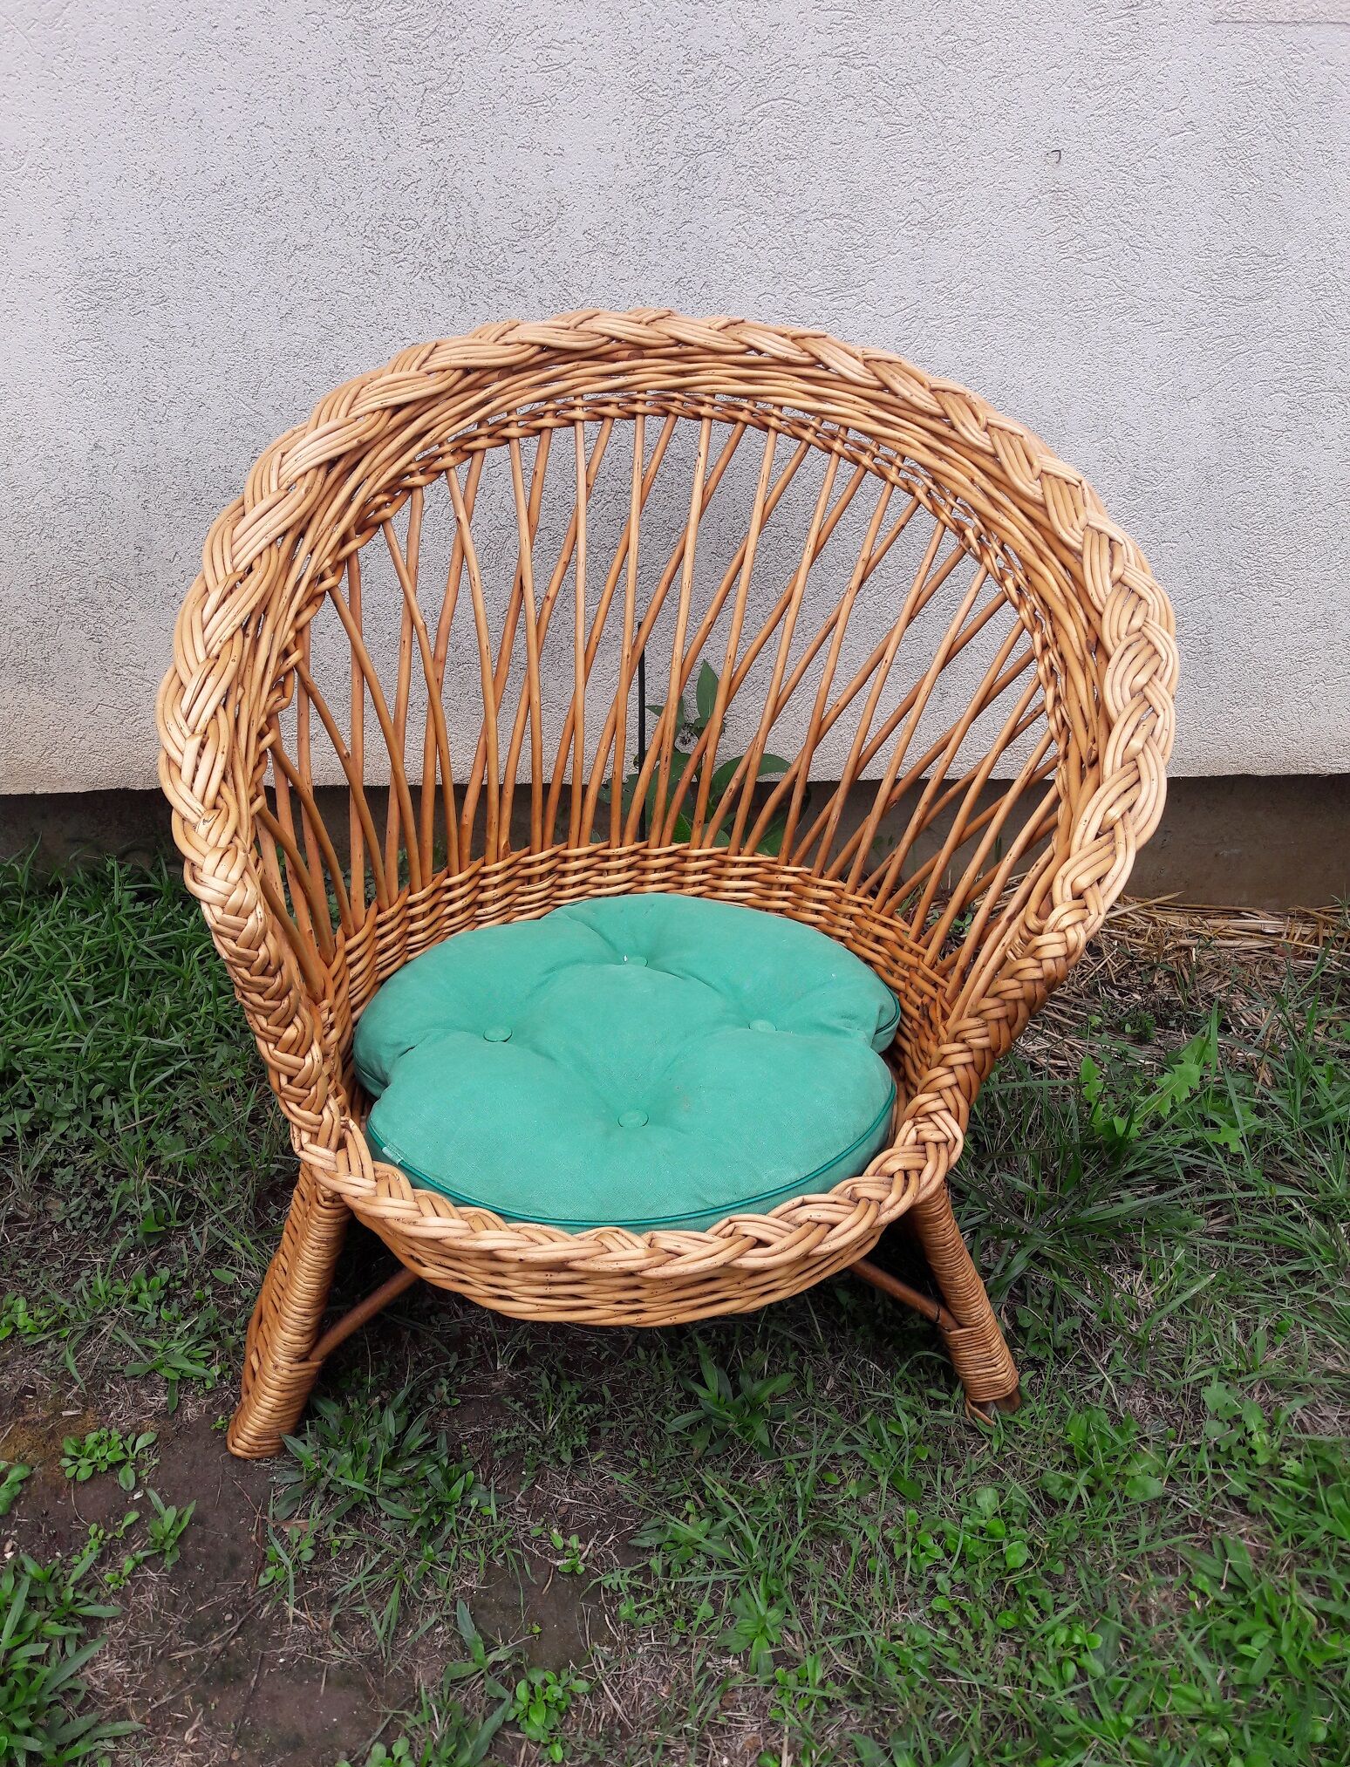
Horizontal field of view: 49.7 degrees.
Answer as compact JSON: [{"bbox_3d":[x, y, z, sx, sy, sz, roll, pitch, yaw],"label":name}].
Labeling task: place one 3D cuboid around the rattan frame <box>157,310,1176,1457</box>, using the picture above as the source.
[{"bbox_3d":[-0.013,-0.023,1.232,0.808,0.778,0.660,-3,30,-4],"label":"rattan frame"}]

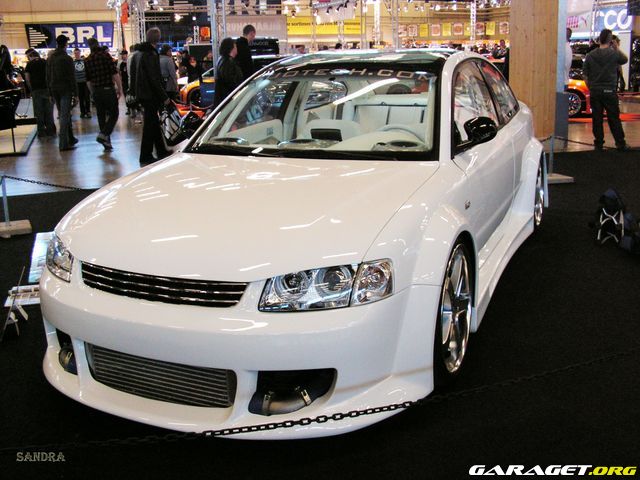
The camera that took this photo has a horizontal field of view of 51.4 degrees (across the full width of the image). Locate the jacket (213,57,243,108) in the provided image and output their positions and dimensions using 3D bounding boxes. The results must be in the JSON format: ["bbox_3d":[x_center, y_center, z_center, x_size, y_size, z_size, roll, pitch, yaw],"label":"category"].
[{"bbox_3d":[-1.256,-2.188,9.292,0.340,0.740,0.500,3,15,17],"label":"jacket"}]

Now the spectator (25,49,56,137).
[{"bbox_3d":[-5.352,-2.841,12.837,0.560,1.720,0.360,-7,15,-21],"label":"spectator"}]

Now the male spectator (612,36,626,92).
[{"bbox_3d":[5.428,-2.936,12.414,0.520,1.680,0.340,5,16,23],"label":"male spectator"}]

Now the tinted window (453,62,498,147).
[{"bbox_3d":[0.711,-0.674,3.262,0.130,0.390,1.130,5,16,24],"label":"tinted window"}]

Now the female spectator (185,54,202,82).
[{"bbox_3d":[-3.843,-4.703,20.144,0.480,1.670,0.320,-3,15,-9],"label":"female spectator"}]

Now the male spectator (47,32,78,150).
[{"bbox_3d":[-4.123,-2.350,10.677,0.510,1.800,0.360,1,14,8],"label":"male spectator"}]

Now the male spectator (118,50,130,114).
[{"bbox_3d":[-5.505,-4.389,18.641,0.480,1.740,0.340,-1,15,0],"label":"male spectator"}]

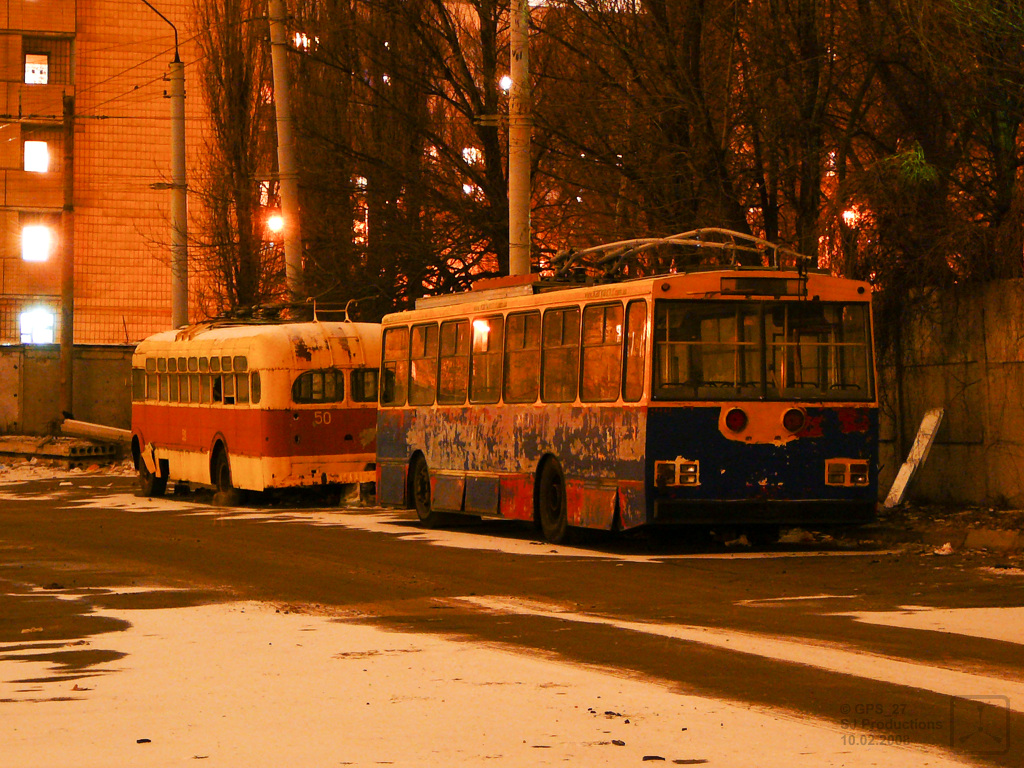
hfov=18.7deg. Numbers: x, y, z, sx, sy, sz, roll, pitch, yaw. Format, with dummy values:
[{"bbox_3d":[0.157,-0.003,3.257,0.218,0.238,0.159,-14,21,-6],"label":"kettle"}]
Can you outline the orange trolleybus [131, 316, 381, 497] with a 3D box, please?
[{"bbox_3d":[-4.331,0.396,53.799,2.600,3.150,10.300,0,-1,-20],"label":"orange trolleybus"}]

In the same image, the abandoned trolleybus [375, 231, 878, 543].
[{"bbox_3d":[0.967,0.090,36.960,2.500,3.360,11.340,0,-1,-16],"label":"abandoned trolleybus"}]

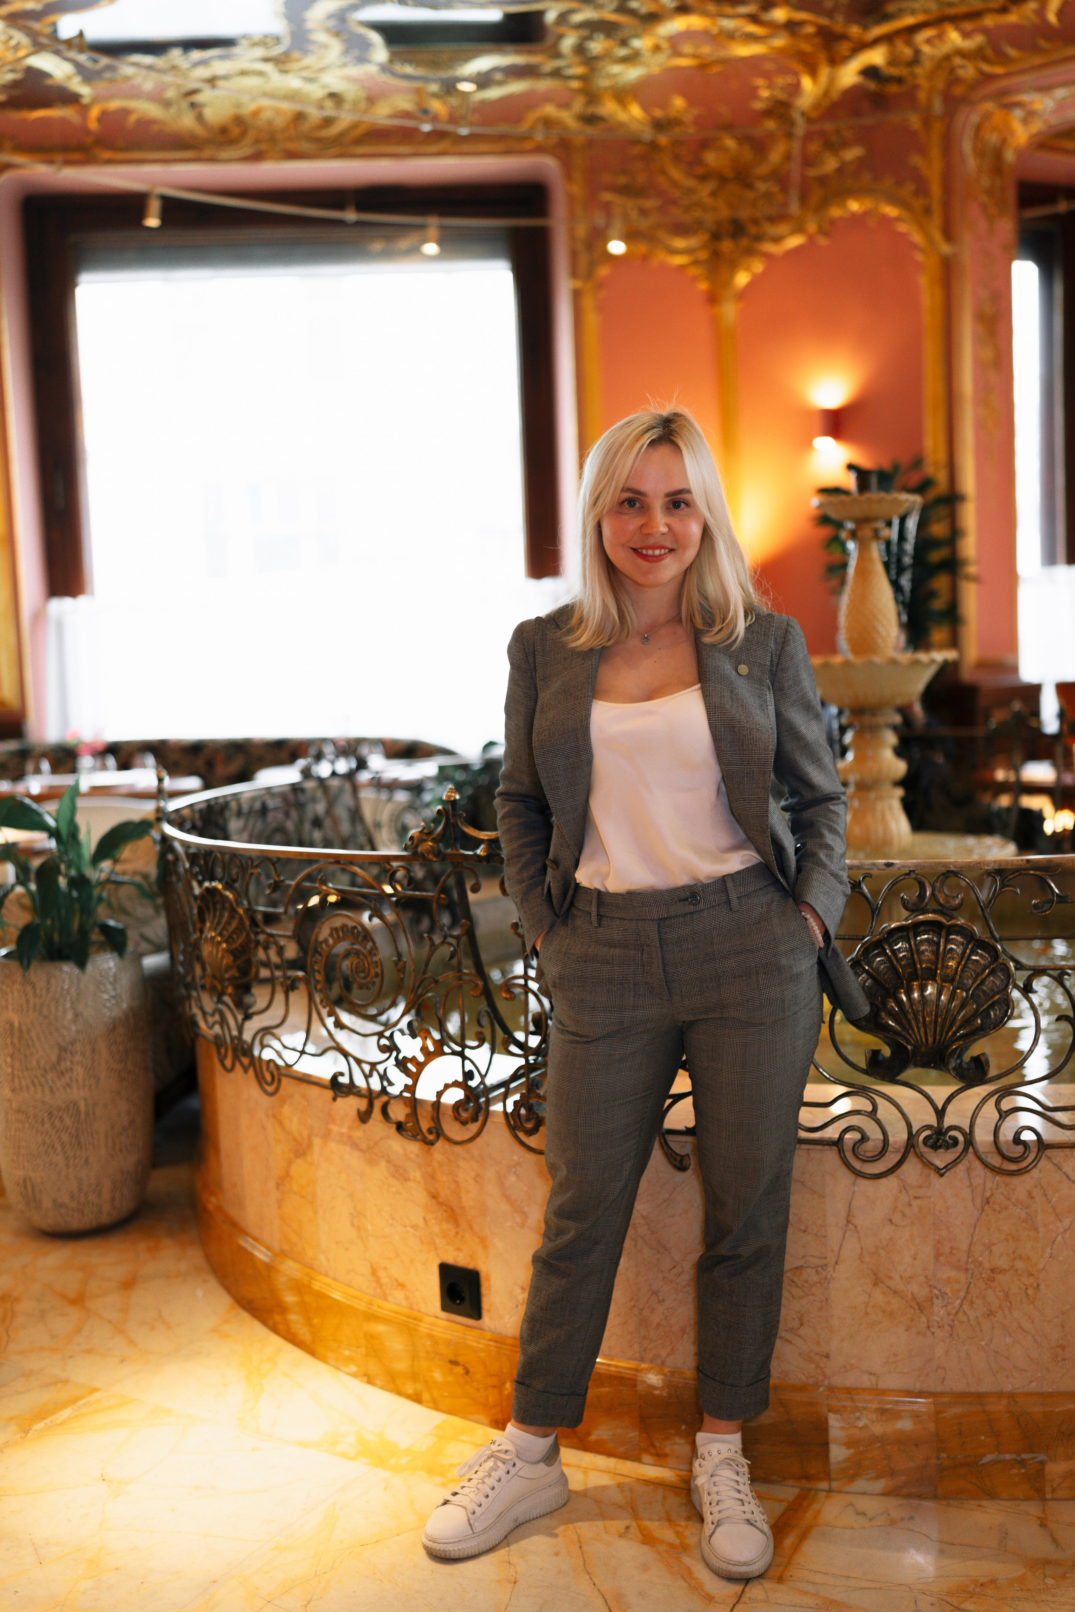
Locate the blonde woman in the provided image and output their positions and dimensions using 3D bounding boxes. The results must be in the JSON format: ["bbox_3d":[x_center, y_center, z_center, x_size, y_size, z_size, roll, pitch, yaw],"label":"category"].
[{"bbox_3d":[0.142,0.247,2.251,0.630,1.600,0.340,-1,4,12],"label":"blonde woman"}]

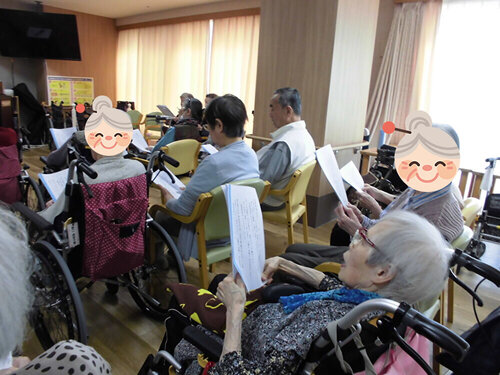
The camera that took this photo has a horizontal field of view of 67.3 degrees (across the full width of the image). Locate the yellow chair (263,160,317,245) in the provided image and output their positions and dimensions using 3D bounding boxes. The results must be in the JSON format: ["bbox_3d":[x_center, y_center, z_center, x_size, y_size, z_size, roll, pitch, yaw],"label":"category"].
[{"bbox_3d":[0.179,0.157,2.871,0.550,0.750,0.530,10,16,24],"label":"yellow chair"}]

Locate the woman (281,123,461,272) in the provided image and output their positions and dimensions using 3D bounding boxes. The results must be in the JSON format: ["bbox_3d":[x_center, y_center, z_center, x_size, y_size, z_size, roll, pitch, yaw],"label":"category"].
[{"bbox_3d":[0.437,0.304,1.521,0.720,1.170,0.500,11,16,26],"label":"woman"}]

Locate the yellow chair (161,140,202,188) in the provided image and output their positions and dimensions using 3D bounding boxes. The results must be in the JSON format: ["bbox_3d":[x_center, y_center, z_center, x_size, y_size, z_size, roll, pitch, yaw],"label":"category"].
[{"bbox_3d":[-0.803,-0.076,3.548,0.550,0.750,0.530,12,17,29],"label":"yellow chair"}]

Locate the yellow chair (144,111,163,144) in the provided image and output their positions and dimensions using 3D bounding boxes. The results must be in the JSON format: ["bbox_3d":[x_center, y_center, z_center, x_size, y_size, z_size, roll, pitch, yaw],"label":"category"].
[{"bbox_3d":[-1.892,-1.022,6.955,0.550,0.750,0.530,13,17,32],"label":"yellow chair"}]

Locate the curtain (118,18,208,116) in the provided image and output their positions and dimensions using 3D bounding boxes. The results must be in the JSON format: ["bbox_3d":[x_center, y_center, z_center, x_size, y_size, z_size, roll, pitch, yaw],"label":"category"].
[{"bbox_3d":[-1.834,-1.910,7.299,2.848,2.240,0.150,16,19,39],"label":"curtain"}]

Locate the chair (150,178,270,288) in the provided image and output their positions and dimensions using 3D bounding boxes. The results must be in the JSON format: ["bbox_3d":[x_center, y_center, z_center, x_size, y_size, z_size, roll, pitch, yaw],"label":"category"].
[{"bbox_3d":[-0.235,0.294,2.249,0.530,0.750,0.550,-11,20,-44],"label":"chair"}]

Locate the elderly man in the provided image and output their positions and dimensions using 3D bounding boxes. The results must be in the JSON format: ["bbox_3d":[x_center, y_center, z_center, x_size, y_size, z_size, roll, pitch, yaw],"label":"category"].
[{"bbox_3d":[0.103,-0.106,2.849,0.780,1.260,0.500,10,16,24],"label":"elderly man"}]

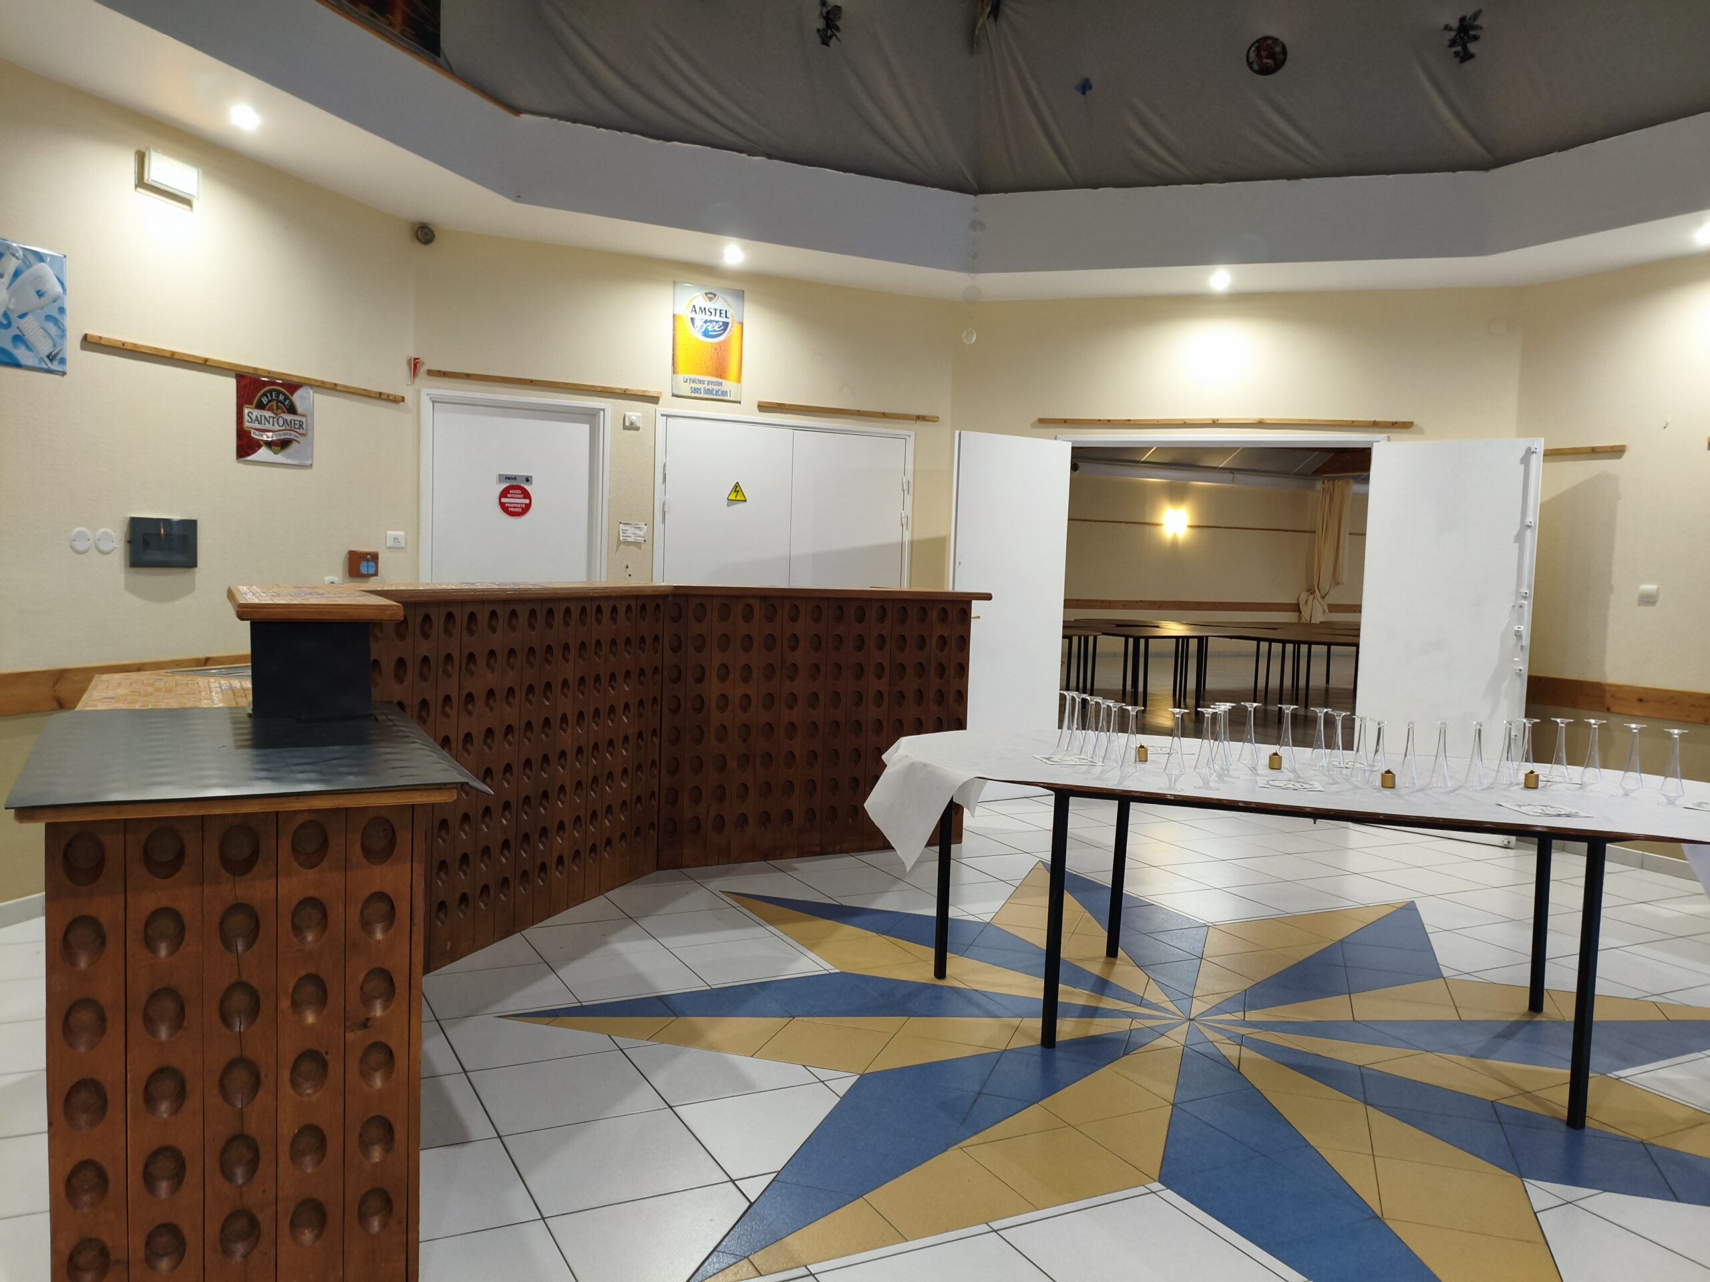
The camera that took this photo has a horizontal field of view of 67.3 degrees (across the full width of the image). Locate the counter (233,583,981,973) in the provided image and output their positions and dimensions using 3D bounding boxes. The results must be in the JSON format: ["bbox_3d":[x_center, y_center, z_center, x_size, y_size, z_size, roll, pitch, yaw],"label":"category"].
[{"bbox_3d":[-0.620,0.424,4.596,1.472,1.201,4.142,3,4,18],"label":"counter"}]

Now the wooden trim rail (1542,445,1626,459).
[{"bbox_3d":[3.576,-0.944,6.381,0.022,0.028,0.509,0,4,-27],"label":"wooden trim rail"}]

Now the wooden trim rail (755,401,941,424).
[{"bbox_3d":[-0.015,-1.302,7.310,1.156,0.028,0.022,0,4,-27],"label":"wooden trim rail"}]

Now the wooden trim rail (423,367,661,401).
[{"bbox_3d":[-1.550,-1.302,6.530,1.188,0.028,0.022,0,4,-27],"label":"wooden trim rail"}]

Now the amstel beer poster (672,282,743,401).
[{"bbox_3d":[-0.786,-1.601,6.899,0.393,0.604,0.015,0,4,-27],"label":"amstel beer poster"}]

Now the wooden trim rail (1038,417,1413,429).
[{"bbox_3d":[2.016,-1.210,7.131,2.007,0.028,0.022,3,4,18],"label":"wooden trim rail"}]

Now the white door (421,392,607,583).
[{"bbox_3d":[-1.743,-0.181,6.569,0.944,2.100,0.110,0,4,-27],"label":"white door"}]

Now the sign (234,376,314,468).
[{"bbox_3d":[-2.425,-0.925,5.399,0.015,0.354,0.440,3,4,18],"label":"sign"}]

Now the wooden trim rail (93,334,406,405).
[{"bbox_3d":[-2.428,-1.112,5.350,0.022,0.028,1.746,3,4,18],"label":"wooden trim rail"}]

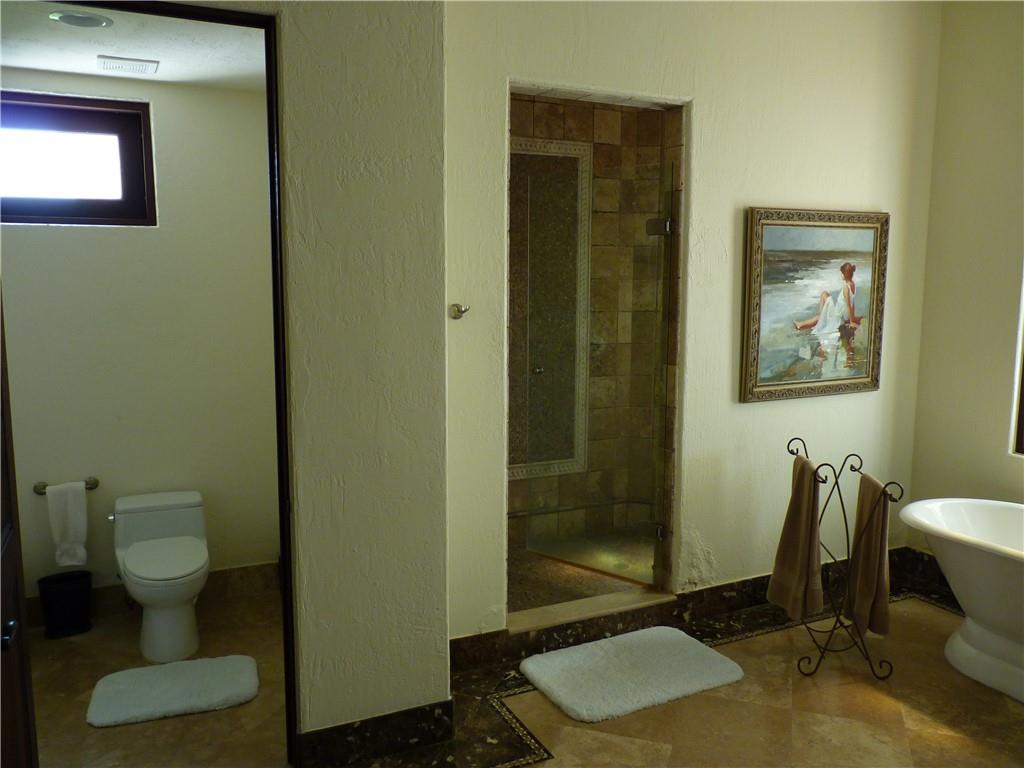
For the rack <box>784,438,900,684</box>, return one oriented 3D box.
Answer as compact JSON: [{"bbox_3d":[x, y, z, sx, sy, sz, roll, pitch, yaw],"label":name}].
[{"bbox_3d":[1.429,0.745,3.553,0.383,0.926,0.533,1,7,7],"label":"rack"}]

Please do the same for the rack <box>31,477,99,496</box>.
[{"bbox_3d":[-2.110,0.485,3.778,0.276,0.058,0.075,-3,8,-26],"label":"rack"}]

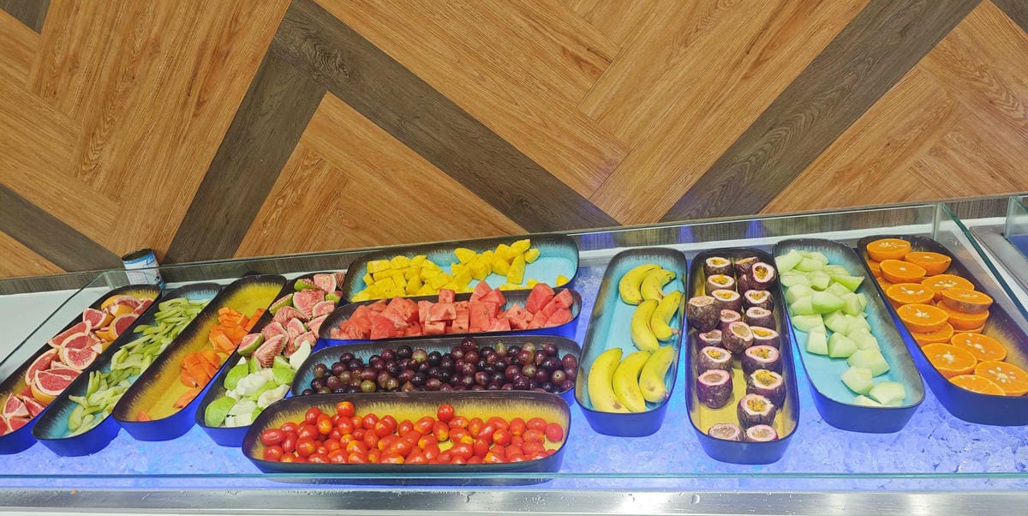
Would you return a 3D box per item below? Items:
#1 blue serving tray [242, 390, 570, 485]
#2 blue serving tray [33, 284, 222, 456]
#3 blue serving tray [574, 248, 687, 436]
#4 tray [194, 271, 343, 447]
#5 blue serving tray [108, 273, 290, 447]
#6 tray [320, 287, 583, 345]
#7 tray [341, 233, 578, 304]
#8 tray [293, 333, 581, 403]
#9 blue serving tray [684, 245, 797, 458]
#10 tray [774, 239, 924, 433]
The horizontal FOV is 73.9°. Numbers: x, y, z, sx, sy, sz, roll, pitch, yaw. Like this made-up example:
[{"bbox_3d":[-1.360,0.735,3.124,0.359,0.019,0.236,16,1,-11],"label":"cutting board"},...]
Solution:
[{"bbox_3d":[-0.167,0.285,1.067,0.520,0.059,0.159,-3,27,12],"label":"blue serving tray"},{"bbox_3d":[-0.762,0.212,1.415,0.159,0.059,0.520,-6,28,9],"label":"blue serving tray"},{"bbox_3d":[0.223,0.130,1.234,0.159,0.059,0.520,1,29,17],"label":"blue serving tray"},{"bbox_3d":[-0.453,0.183,1.364,0.159,0.059,0.520,-3,28,7],"label":"tray"},{"bbox_3d":[-0.612,0.188,1.409,0.159,0.059,0.520,-3,27,8],"label":"blue serving tray"},{"bbox_3d":[-0.123,0.135,1.347,0.520,0.059,0.159,-5,25,9],"label":"tray"},{"bbox_3d":[-0.114,0.044,1.500,0.520,0.059,0.159,-6,50,6],"label":"tray"},{"bbox_3d":[-0.133,0.217,1.205,0.520,0.059,0.159,-3,32,10],"label":"tray"},{"bbox_3d":[0.379,0.142,1.165,0.159,0.059,0.520,-1,32,16],"label":"blue serving tray"},{"bbox_3d":[0.559,0.113,1.193,0.159,0.059,0.520,-2,28,12],"label":"tray"}]

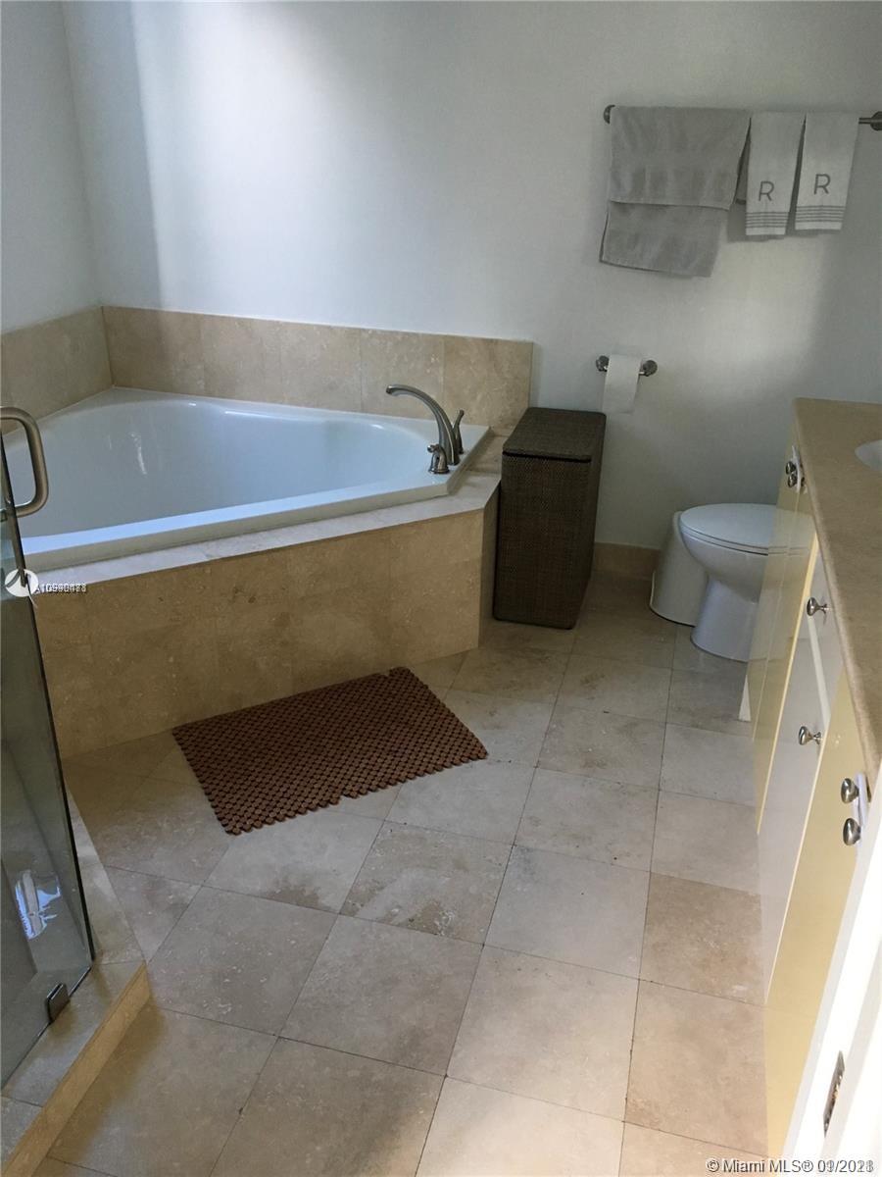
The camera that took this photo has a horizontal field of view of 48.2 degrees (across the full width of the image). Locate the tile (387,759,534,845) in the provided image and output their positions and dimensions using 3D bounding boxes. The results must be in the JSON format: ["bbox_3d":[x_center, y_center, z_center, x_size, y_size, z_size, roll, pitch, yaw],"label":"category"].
[{"bbox_3d":[0.055,0.504,2.390,0.304,0.012,0.304,8,26,13],"label":"tile"}]

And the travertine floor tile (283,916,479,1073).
[{"bbox_3d":[-0.101,0.758,1.860,0.305,0.010,0.305,8,27,13],"label":"travertine floor tile"}]

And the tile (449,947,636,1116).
[{"bbox_3d":[0.194,0.797,1.789,0.304,0.012,0.304,8,26,13],"label":"tile"}]

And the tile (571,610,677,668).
[{"bbox_3d":[0.584,0.163,3.123,0.304,0.012,0.304,8,26,13],"label":"tile"}]

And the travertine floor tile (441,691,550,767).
[{"bbox_3d":[0.134,0.374,2.658,0.305,0.013,0.305,8,27,13],"label":"travertine floor tile"}]

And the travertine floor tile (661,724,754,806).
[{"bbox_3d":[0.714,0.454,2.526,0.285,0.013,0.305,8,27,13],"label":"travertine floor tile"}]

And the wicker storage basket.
[{"bbox_3d":[0.368,-0.245,3.270,0.275,0.587,0.467,8,26,13],"label":"wicker storage basket"}]

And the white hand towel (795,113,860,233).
[{"bbox_3d":[1.100,-1.192,2.830,0.142,0.306,0.045,8,27,13],"label":"white hand towel"}]

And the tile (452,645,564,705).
[{"bbox_3d":[0.213,0.248,2.928,0.305,0.010,0.305,8,27,13],"label":"tile"}]

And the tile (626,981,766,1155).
[{"bbox_3d":[0.490,0.836,1.722,0.304,0.012,0.304,8,26,13],"label":"tile"}]

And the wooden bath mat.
[{"bbox_3d":[-0.291,0.399,2.555,0.684,0.013,0.478,-12,29,-26],"label":"wooden bath mat"}]

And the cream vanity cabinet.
[{"bbox_3d":[0.859,0.384,1.679,0.530,0.855,1.863,8,26,13],"label":"cream vanity cabinet"}]

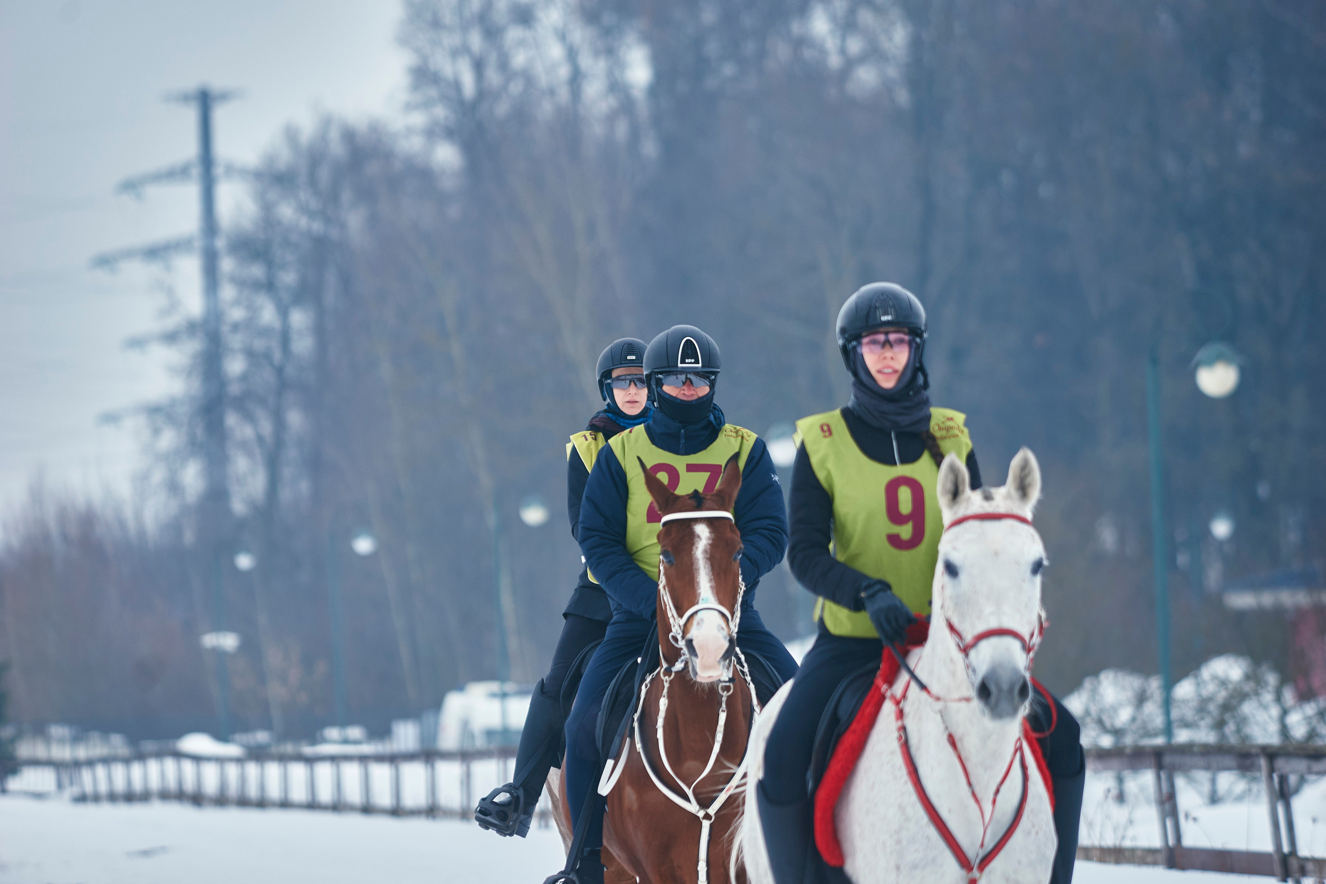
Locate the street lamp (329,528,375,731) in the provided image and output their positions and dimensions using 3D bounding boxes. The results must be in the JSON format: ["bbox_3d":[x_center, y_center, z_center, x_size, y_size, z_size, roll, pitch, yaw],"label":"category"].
[{"bbox_3d":[-6.109,4.162,147.000,0.980,5.000,0.450,-2,-2,3],"label":"street lamp"}]

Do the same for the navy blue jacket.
[{"bbox_3d":[0.057,0.203,20.800,0.590,0.610,0.460,-2,-2,-3],"label":"navy blue jacket"}]

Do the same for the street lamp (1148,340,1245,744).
[{"bbox_3d":[4.933,1.153,67.000,0.910,4.200,0.530,-2,-2,-9],"label":"street lamp"}]

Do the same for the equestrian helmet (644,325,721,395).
[{"bbox_3d":[0.057,-0.230,20.600,0.215,0.195,0.285,-2,-2,-9],"label":"equestrian helmet"}]

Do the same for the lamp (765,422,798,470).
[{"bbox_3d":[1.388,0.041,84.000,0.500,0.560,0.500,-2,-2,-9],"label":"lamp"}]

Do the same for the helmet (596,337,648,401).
[{"bbox_3d":[-0.103,-0.228,23.300,0.216,0.195,0.275,-2,-2,-7],"label":"helmet"}]

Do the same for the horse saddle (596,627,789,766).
[{"bbox_3d":[0.083,0.715,20.800,0.540,0.430,0.550,-2,-2,-5],"label":"horse saddle"}]

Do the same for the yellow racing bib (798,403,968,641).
[{"bbox_3d":[0.537,0.194,17.800,0.410,0.560,0.270,-2,-2,-13],"label":"yellow racing bib"}]

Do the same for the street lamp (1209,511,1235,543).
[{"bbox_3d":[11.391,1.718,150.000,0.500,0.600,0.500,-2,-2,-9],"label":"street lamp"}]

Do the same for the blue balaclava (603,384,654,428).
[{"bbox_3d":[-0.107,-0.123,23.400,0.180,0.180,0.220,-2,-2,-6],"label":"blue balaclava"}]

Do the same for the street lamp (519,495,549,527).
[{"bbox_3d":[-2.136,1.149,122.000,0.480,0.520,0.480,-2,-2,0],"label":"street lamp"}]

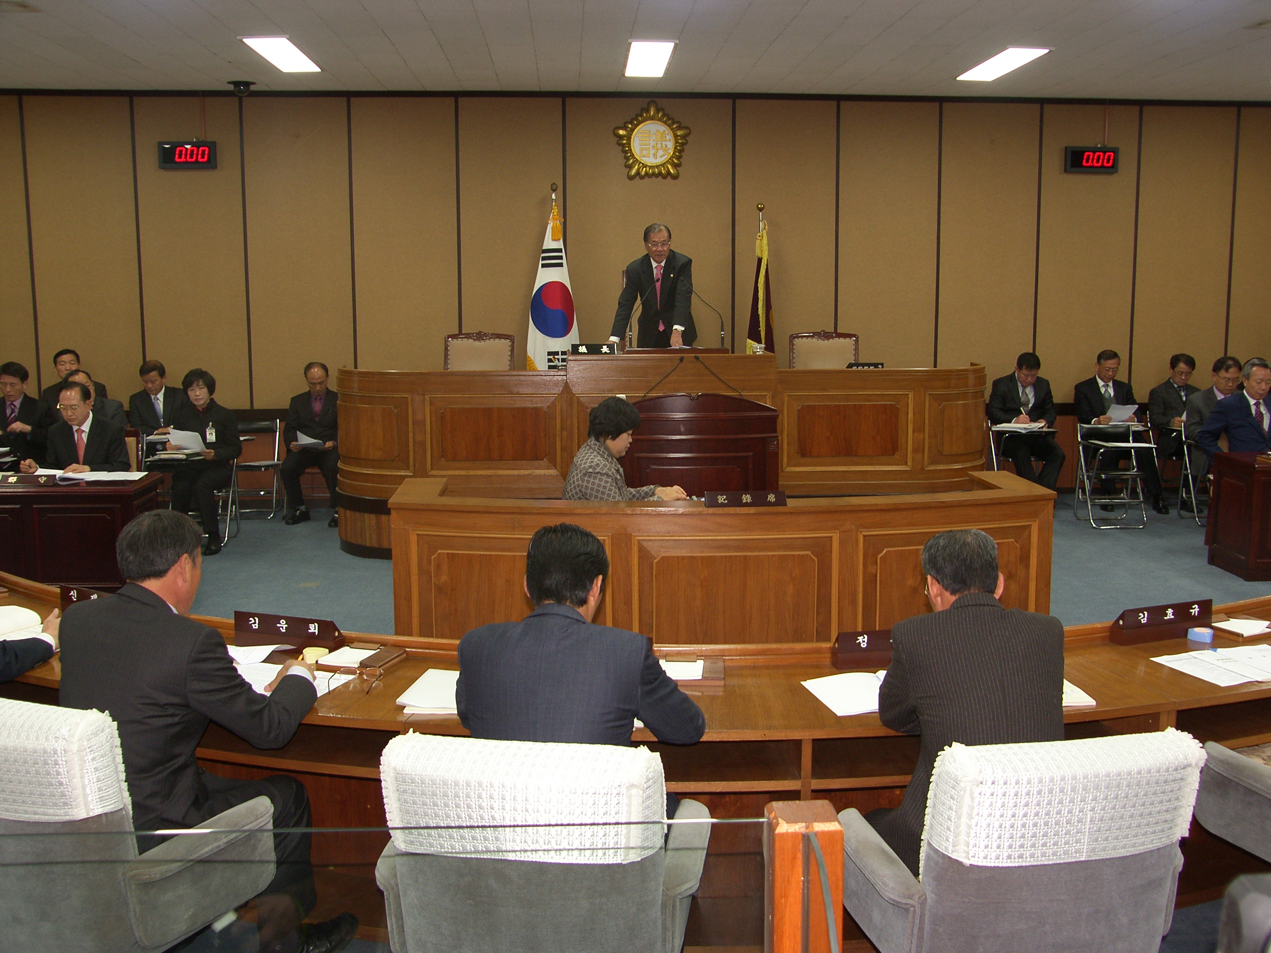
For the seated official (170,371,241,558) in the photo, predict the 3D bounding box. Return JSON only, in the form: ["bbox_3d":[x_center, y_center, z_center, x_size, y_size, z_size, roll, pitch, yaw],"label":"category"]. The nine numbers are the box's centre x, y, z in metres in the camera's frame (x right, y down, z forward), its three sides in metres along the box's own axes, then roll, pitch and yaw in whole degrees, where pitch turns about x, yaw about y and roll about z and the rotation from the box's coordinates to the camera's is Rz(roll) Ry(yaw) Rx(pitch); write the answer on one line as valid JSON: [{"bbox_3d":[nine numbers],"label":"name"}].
[{"bbox_3d":[-3.024,-0.127,9.050,0.530,1.240,0.760,-1,8,-2],"label":"seated official"}]

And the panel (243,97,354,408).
[{"bbox_3d":[-2.713,-1.789,10.410,0.826,2.475,0.050,-1,8,-3],"label":"panel"}]

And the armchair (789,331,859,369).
[{"bbox_3d":[1.472,-0.572,10.000,0.620,1.090,0.660,-1,8,-2],"label":"armchair"}]

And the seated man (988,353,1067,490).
[{"bbox_3d":[3.259,-0.389,10.720,0.600,1.270,0.780,-1,8,-4],"label":"seated man"}]

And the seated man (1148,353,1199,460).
[{"bbox_3d":[4.565,-0.412,10.850,0.540,1.260,0.760,-1,8,-5],"label":"seated man"}]

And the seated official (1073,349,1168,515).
[{"bbox_3d":[4.043,-0.393,10.931,0.650,1.310,0.780,-1,8,-9],"label":"seated official"}]

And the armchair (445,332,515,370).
[{"bbox_3d":[-1.203,-0.553,9.950,0.620,1.090,0.660,-1,8,-4],"label":"armchair"}]

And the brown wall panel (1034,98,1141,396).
[{"bbox_3d":[3.790,-1.851,10.793,0.822,2.475,0.050,-1,8,-3],"label":"brown wall panel"}]

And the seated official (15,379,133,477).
[{"bbox_3d":[-3.418,0.035,7.850,0.640,1.240,0.780,0,8,0],"label":"seated official"}]

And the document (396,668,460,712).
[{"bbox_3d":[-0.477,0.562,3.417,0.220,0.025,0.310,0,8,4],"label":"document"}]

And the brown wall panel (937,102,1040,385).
[{"bbox_3d":[3.101,-1.939,11.291,0.863,2.613,0.050,-1,8,-4],"label":"brown wall panel"}]

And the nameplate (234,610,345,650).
[{"bbox_3d":[-1.051,0.469,3.828,0.335,0.110,0.085,2,8,17],"label":"nameplate"}]

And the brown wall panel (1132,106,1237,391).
[{"bbox_3d":[4.624,-1.859,10.842,0.829,2.475,0.050,-1,8,-3],"label":"brown wall panel"}]

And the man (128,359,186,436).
[{"bbox_3d":[-3.865,-0.296,10.390,0.550,1.290,0.760,-1,8,-3],"label":"man"}]

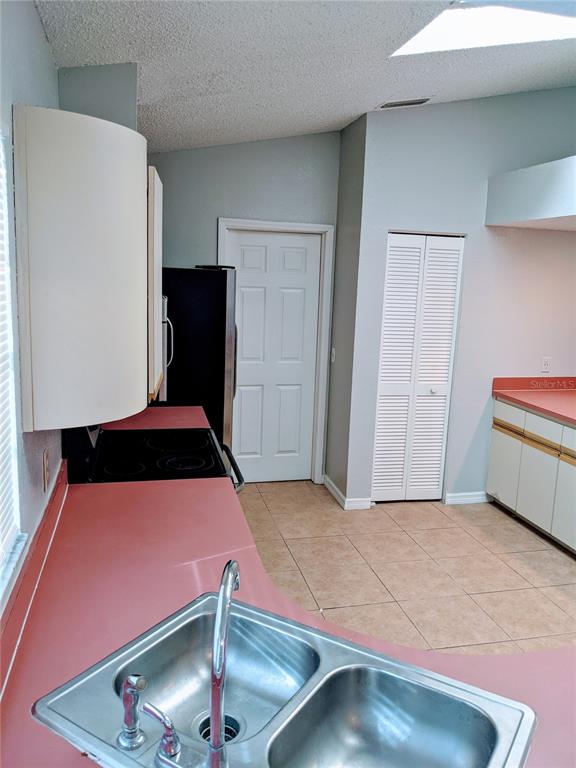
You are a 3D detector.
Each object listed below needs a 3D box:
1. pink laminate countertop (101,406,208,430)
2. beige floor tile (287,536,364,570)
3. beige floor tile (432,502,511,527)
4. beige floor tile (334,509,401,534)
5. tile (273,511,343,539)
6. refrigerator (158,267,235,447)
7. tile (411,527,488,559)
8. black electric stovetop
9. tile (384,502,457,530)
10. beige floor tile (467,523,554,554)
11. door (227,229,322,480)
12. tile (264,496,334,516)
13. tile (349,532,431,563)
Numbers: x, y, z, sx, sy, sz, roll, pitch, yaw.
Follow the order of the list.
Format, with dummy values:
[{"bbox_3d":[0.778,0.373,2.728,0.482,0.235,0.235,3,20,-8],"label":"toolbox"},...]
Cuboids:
[{"bbox_3d":[-0.793,0.214,3.451,0.645,0.040,0.550,-1,11,-13],"label":"pink laminate countertop"},{"bbox_3d":[0.235,1.071,3.808,0.425,0.010,0.425,-1,11,-13],"label":"beige floor tile"},{"bbox_3d":[1.401,0.989,4.544,0.427,0.010,0.427,-1,11,-13],"label":"beige floor tile"},{"bbox_3d":[0.562,0.996,4.350,0.427,0.010,0.427,-1,11,-13],"label":"beige floor tile"},{"bbox_3d":[0.138,0.994,4.218,0.425,0.010,0.425,-1,11,-13],"label":"tile"},{"bbox_3d":[-0.830,0.098,4.107,0.804,1.753,0.840,-1,11,-13],"label":"refrigerator"},{"bbox_3d":[1.078,1.071,4.035,0.427,0.010,0.427,-1,11,-13],"label":"tile"},{"bbox_3d":[-0.592,0.317,2.761,0.543,0.050,0.775,-1,11,-13],"label":"black electric stovetop"},{"bbox_3d":[0.971,0.986,4.413,0.425,0.010,0.425,-1,11,-13],"label":"tile"},{"bbox_3d":[1.485,1.059,4.101,0.425,0.010,0.425,-1,11,-13],"label":"beige floor tile"},{"bbox_3d":[-0.136,-0.184,4.894,0.764,2.045,0.045,-1,11,-13],"label":"door"},{"bbox_3d":[0.041,0.917,4.628,0.425,0.010,0.425,-1,11,-13],"label":"tile"},{"bbox_3d":[0.658,1.075,3.938,0.427,0.010,0.427,-1,11,-13],"label":"tile"}]

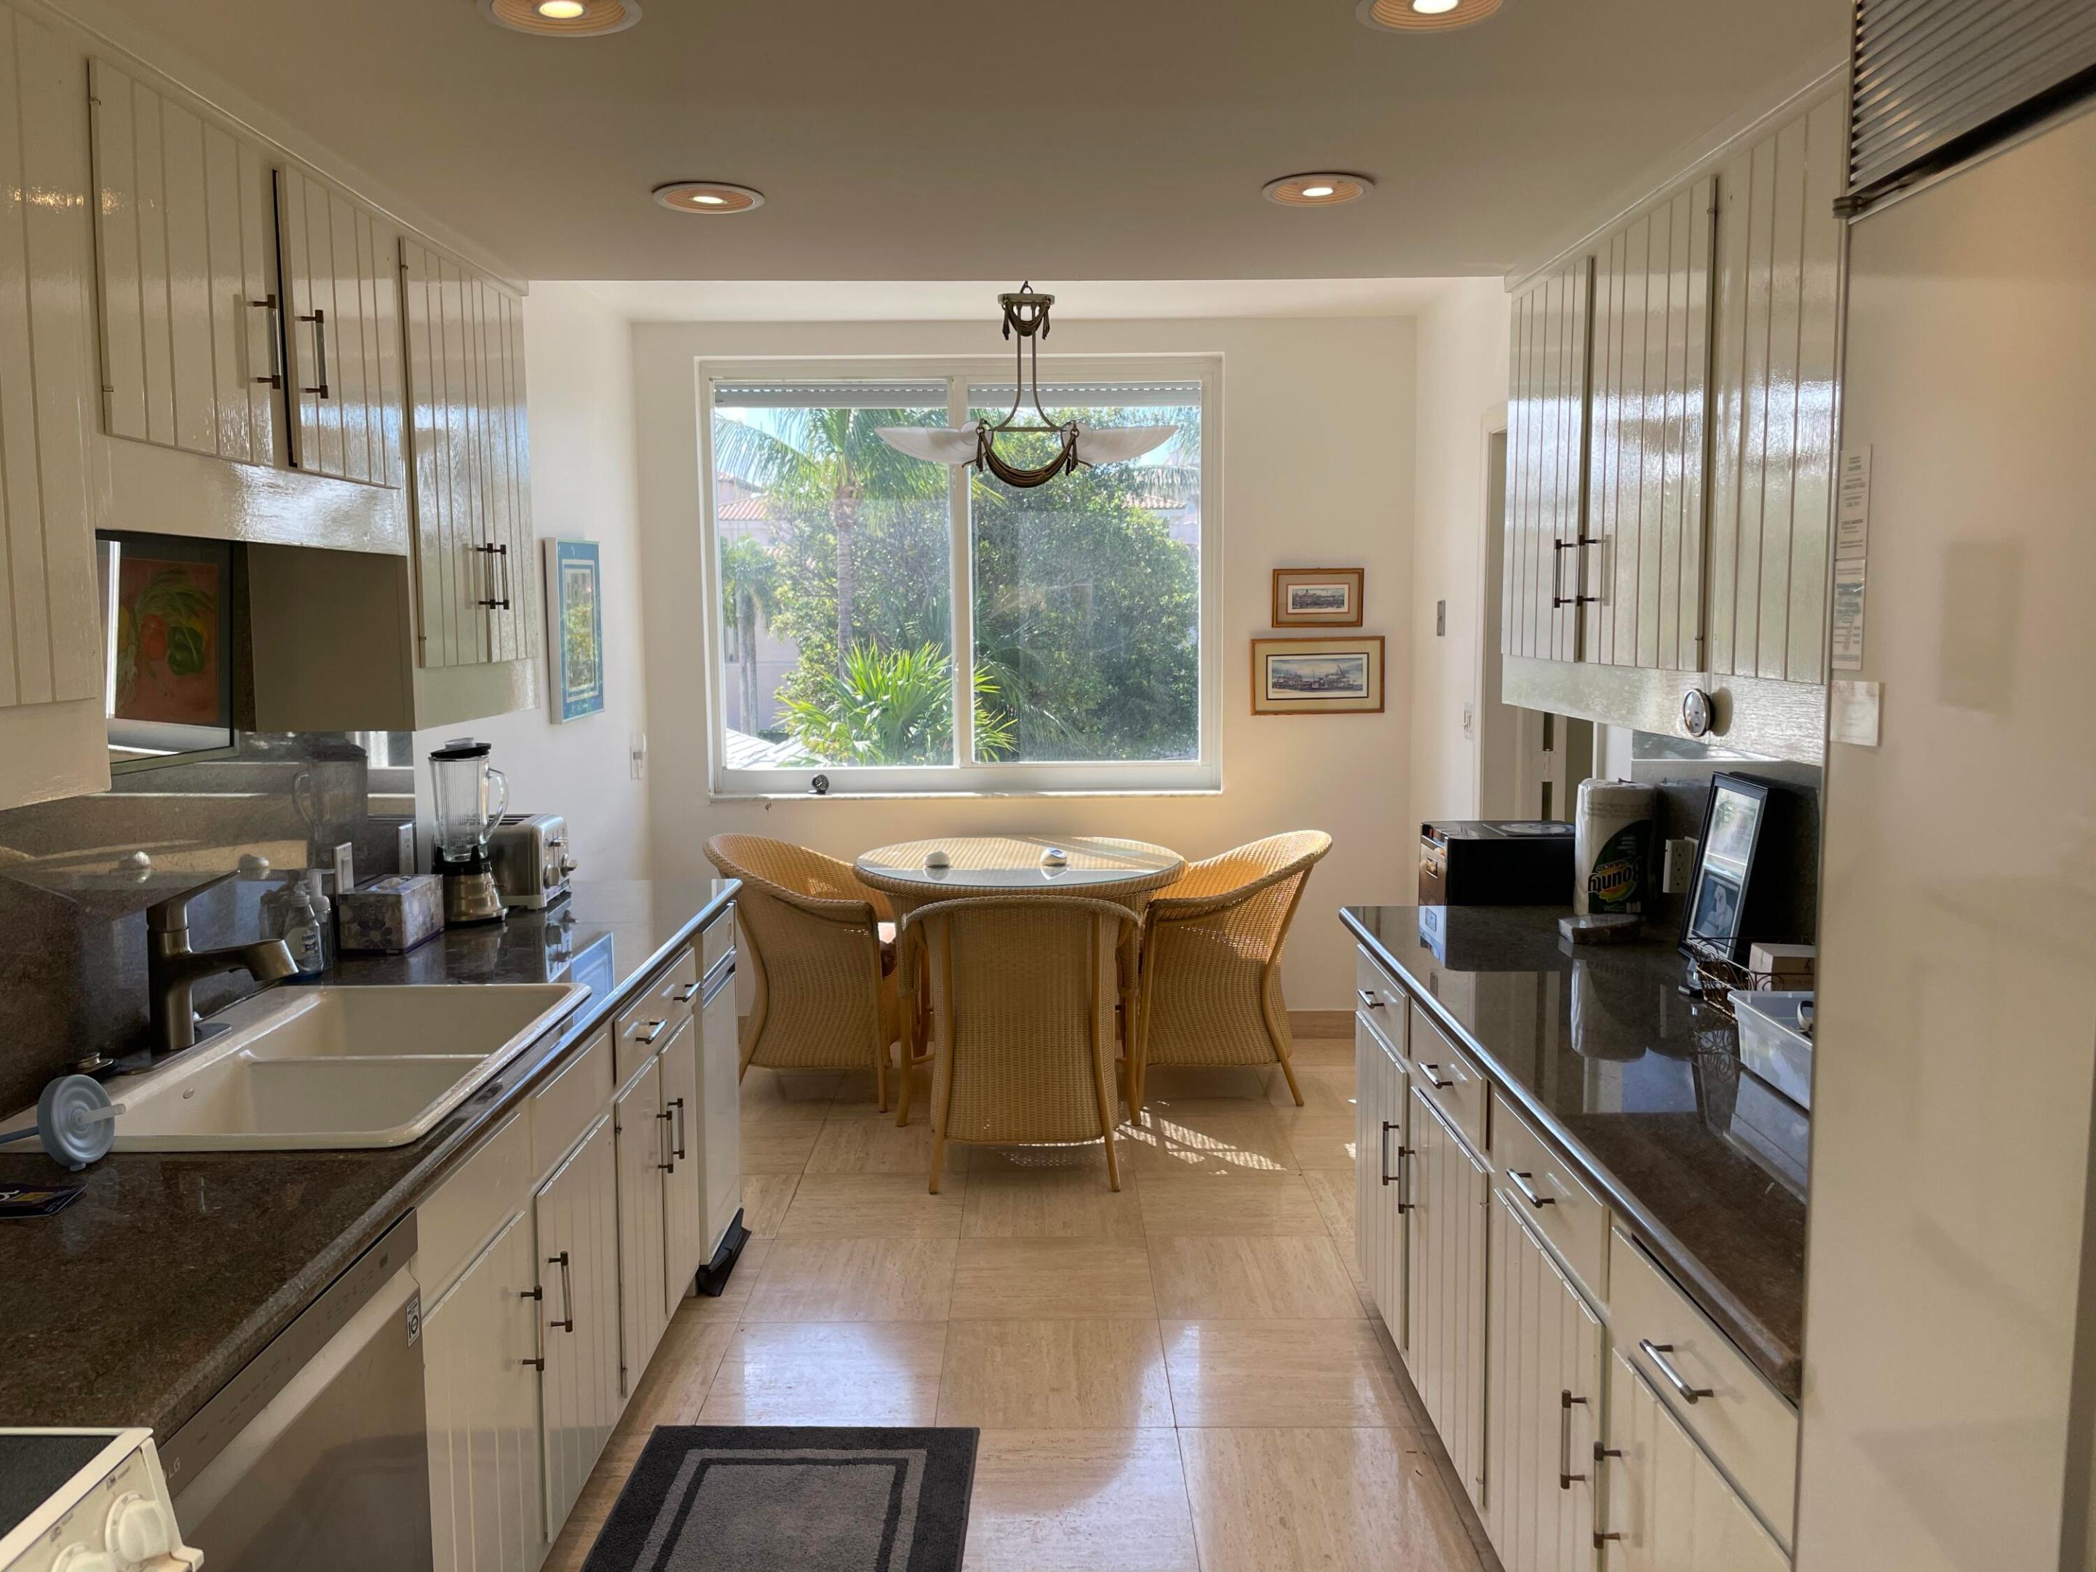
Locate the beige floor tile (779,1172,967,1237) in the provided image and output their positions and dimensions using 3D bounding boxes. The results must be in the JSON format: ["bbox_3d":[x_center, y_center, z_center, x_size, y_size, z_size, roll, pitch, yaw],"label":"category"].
[{"bbox_3d":[-0.446,1.107,4.133,0.460,0.015,0.455,0,6,0],"label":"beige floor tile"}]

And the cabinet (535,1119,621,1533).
[{"bbox_3d":[-1.032,0.883,2.646,0.500,0.552,0.423,0,6,0],"label":"cabinet"}]

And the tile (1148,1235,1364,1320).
[{"bbox_3d":[0.469,1.148,3.672,0.456,0.012,0.456,0,6,0],"label":"tile"}]

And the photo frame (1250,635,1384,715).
[{"bbox_3d":[0.952,-0.386,5.545,0.469,0.269,0.025,0,6,0],"label":"photo frame"}]

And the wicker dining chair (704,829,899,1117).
[{"bbox_3d":[-0.801,0.574,5.132,0.626,0.833,0.644,0,6,0],"label":"wicker dining chair"}]

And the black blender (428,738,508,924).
[{"bbox_3d":[-1.225,0.090,3.326,0.170,0.386,0.160,1,6,8],"label":"black blender"}]

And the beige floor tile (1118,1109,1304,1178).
[{"bbox_3d":[0.472,1.055,4.607,0.460,0.020,0.460,0,6,0],"label":"beige floor tile"}]

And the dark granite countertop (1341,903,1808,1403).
[{"bbox_3d":[0.954,0.398,2.415,0.635,0.040,2.110,0,6,0],"label":"dark granite countertop"}]

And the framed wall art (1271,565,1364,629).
[{"bbox_3d":[0.945,-0.656,5.515,0.317,0.202,0.025,0,6,0],"label":"framed wall art"}]

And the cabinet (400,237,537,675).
[{"bbox_3d":[-1.246,-0.604,3.032,0.290,0.734,0.621,0,6,0],"label":"cabinet"}]

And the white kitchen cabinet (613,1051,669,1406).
[{"bbox_3d":[-1.049,0.827,3.010,0.550,0.550,0.335,0,6,0],"label":"white kitchen cabinet"}]

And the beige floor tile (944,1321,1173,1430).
[{"bbox_3d":[0.015,1.206,3.229,0.460,0.015,0.455,0,6,0],"label":"beige floor tile"}]

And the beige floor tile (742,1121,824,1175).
[{"bbox_3d":[-0.908,1.063,4.603,0.460,0.020,0.460,0,6,0],"label":"beige floor tile"}]

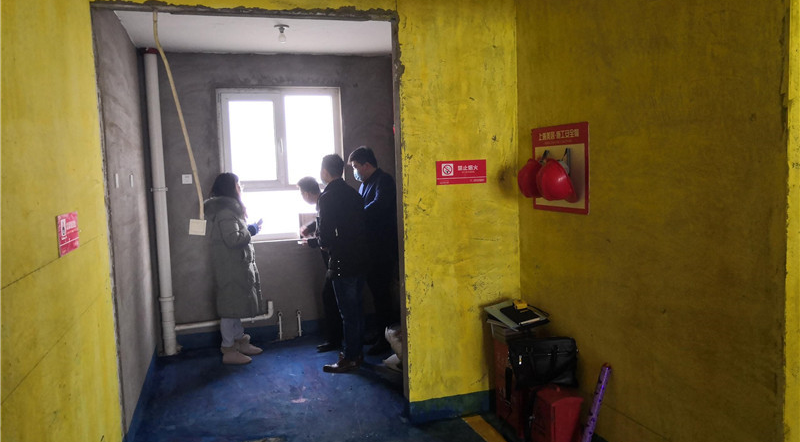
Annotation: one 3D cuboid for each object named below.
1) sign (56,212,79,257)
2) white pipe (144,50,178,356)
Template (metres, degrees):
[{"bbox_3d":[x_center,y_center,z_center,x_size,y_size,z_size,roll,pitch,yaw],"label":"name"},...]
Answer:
[{"bbox_3d":[-1.308,0.048,2.478,0.012,0.152,0.345,-3,5,-17],"label":"sign"},{"bbox_3d":[-2.099,-0.146,5.497,0.125,2.678,0.125,-3,4,-16],"label":"white pipe"}]

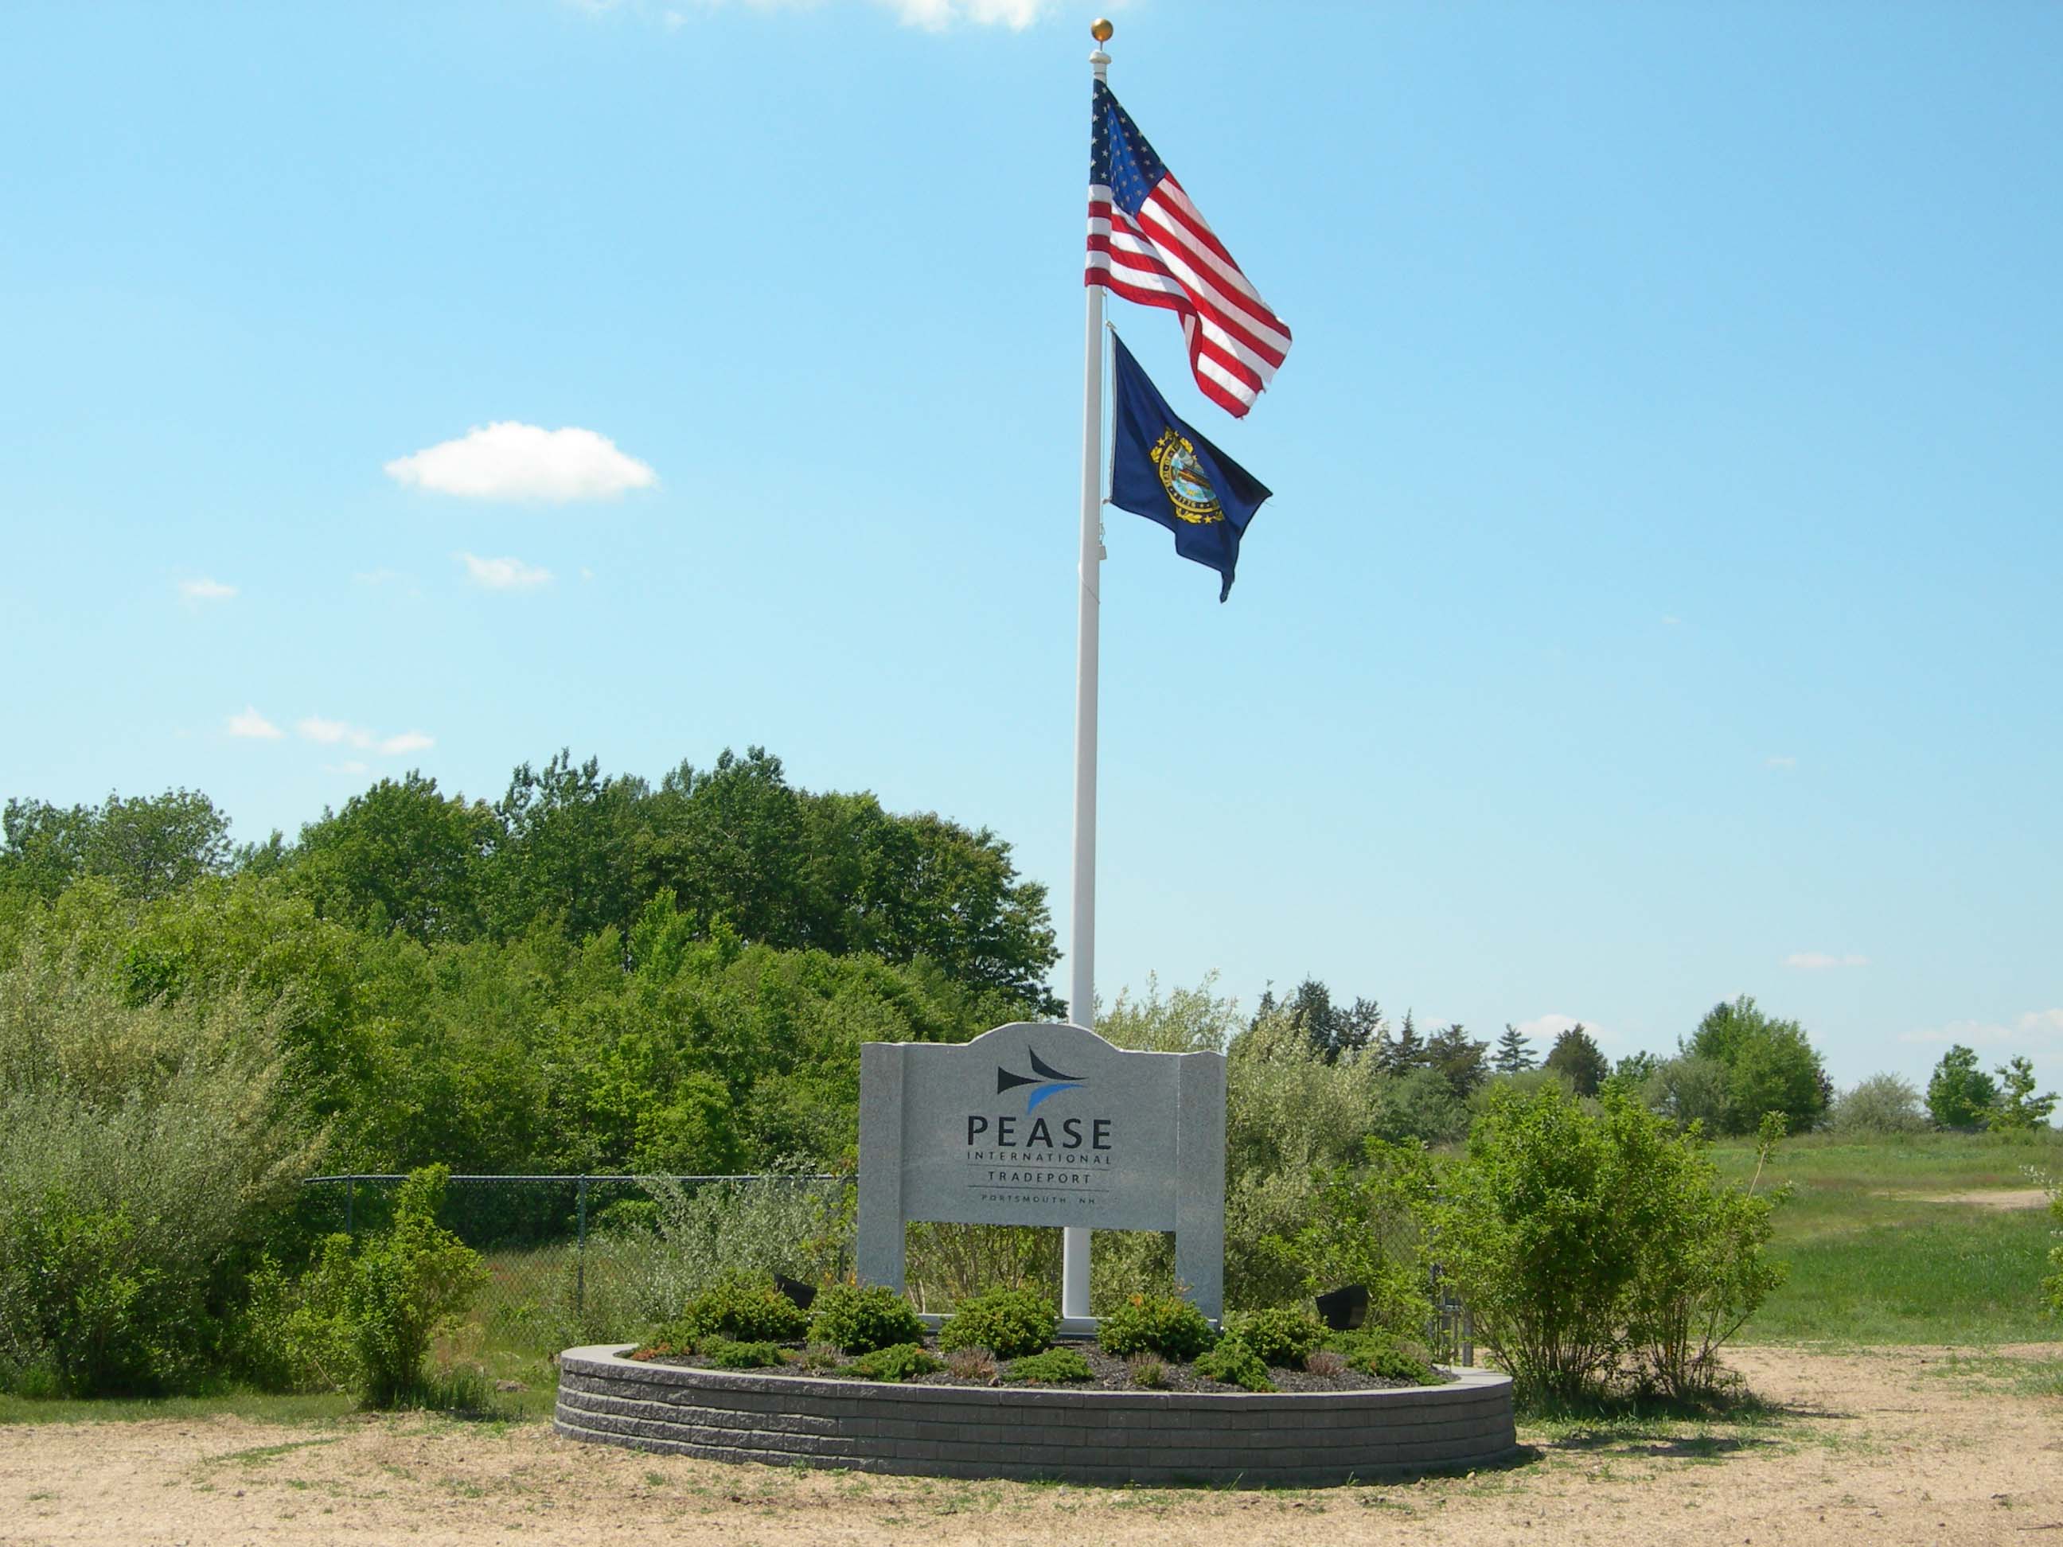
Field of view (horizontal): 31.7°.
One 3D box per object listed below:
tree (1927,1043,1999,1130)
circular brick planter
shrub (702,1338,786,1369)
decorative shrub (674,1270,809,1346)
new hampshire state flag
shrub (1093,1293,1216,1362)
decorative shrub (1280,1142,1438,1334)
[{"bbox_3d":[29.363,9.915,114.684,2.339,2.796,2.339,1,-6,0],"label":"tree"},{"bbox_3d":[0.036,3.786,21.715,5.700,0.510,5.700,1,-6,0],"label":"circular brick planter"},{"bbox_3d":[-1.749,3.513,22.044,0.530,0.200,0.500,1,-6,0],"label":"shrub"},{"bbox_3d":[-1.671,3.117,21.181,0.779,0.403,0.701,1,-6,0],"label":"decorative shrub"},{"bbox_3d":[1.078,-2.090,24.677,1.120,1.850,0.400,1,-6,0],"label":"new hampshire state flag"},{"bbox_3d":[0.773,3.401,22.365,0.750,0.430,0.700,1,-6,0],"label":"shrub"},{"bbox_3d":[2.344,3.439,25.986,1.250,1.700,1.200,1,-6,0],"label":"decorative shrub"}]

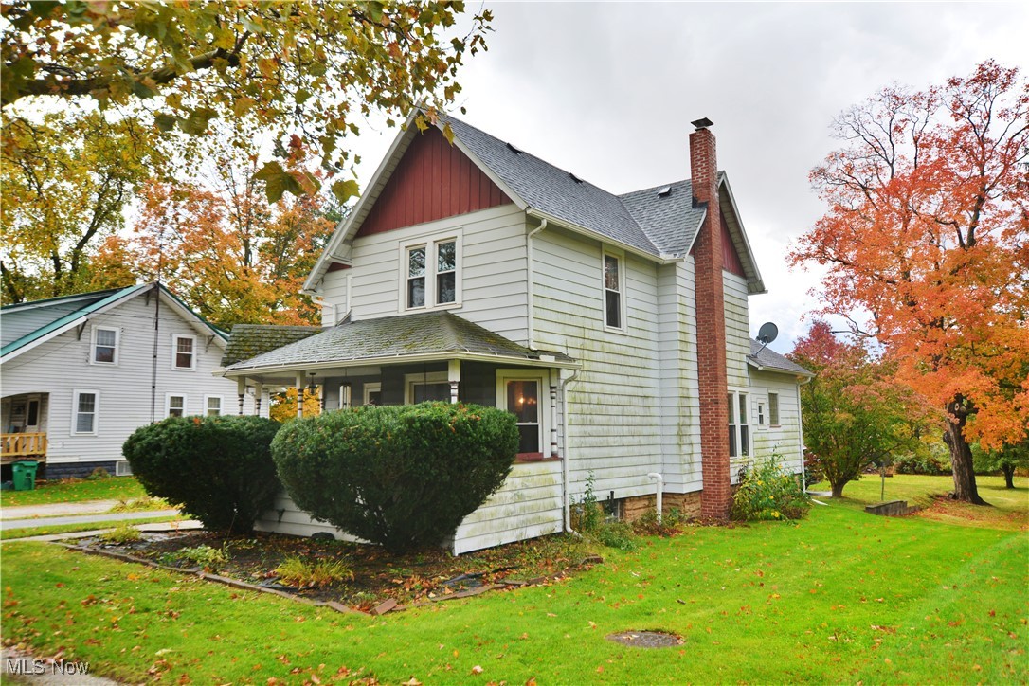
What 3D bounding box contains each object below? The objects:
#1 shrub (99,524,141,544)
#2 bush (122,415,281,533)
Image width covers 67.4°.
[{"bbox_3d":[-6.700,3.233,13.100,0.680,0.360,0.620,-5,-8,36],"label":"shrub"},{"bbox_3d":[-5.304,2.252,13.150,2.650,2.000,2.450,-5,-8,36],"label":"bush"}]

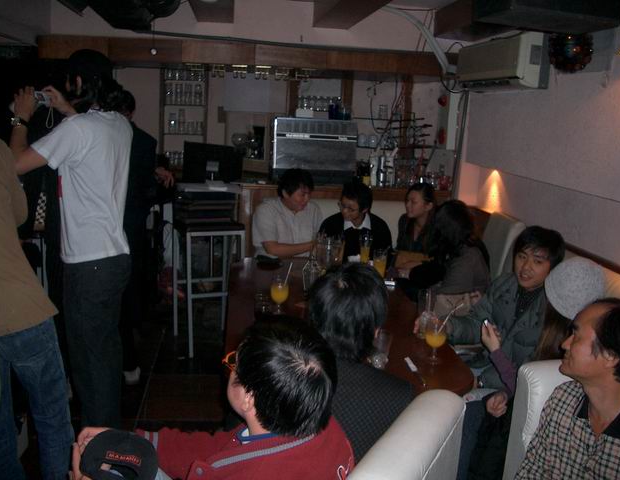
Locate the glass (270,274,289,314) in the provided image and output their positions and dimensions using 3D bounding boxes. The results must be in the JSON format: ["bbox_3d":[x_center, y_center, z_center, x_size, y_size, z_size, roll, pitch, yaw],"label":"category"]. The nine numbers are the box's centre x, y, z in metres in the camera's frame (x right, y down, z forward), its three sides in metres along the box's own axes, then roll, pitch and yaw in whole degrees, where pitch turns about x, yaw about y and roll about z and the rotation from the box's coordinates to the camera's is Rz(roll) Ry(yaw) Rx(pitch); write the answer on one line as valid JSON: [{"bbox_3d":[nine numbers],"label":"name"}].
[{"bbox_3d":[-0.124,0.223,2.680,0.076,0.162,0.076,1,12,-6],"label":"glass"}]

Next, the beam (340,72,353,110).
[{"bbox_3d":[0.300,-1.153,5.452,0.095,0.500,0.080,1,12,-6],"label":"beam"}]

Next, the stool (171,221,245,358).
[{"bbox_3d":[-0.642,0.281,4.128,0.355,0.810,0.390,-4,13,-25],"label":"stool"}]

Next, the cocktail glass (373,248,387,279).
[{"bbox_3d":[0.362,0.125,3.231,0.075,0.160,0.075,1,12,-6],"label":"cocktail glass"}]

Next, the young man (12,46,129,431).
[{"bbox_3d":[-0.961,0.108,2.691,0.550,1.722,0.520,10,14,33],"label":"young man"}]

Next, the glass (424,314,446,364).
[{"bbox_3d":[0.435,0.340,2.222,0.077,0.165,0.077,1,12,-6],"label":"glass"}]

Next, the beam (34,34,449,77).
[{"bbox_3d":[-0.384,-1.226,4.282,2.687,0.138,0.130,1,12,-6],"label":"beam"}]

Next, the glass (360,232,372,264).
[{"bbox_3d":[0.313,0.059,3.534,0.068,0.160,0.068,1,12,-6],"label":"glass"}]

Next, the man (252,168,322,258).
[{"bbox_3d":[-0.132,0.192,3.700,0.520,1.199,0.680,1,12,-7],"label":"man"}]

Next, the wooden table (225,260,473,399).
[{"bbox_3d":[0.045,0.629,2.873,0.829,0.700,1.756,1,12,-6],"label":"wooden table"}]

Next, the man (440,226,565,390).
[{"bbox_3d":[0.683,0.523,2.389,0.780,1.154,0.580,-7,15,-36],"label":"man"}]

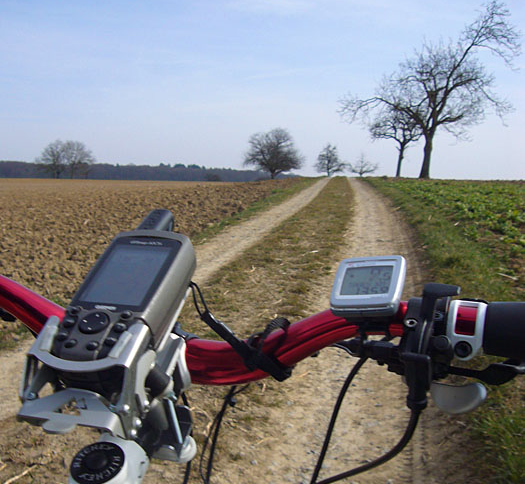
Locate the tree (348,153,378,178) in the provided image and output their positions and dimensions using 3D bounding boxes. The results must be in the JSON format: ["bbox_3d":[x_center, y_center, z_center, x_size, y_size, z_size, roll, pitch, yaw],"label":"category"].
[{"bbox_3d":[17.303,-13.106,97.000,5.100,4.500,5.000,0,7,0],"label":"tree"}]

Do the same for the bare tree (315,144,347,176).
[{"bbox_3d":[11.130,-13.161,92.000,5.400,5.500,5.400,0,7,0],"label":"bare tree"}]

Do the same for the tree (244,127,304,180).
[{"bbox_3d":[1.418,-11.346,73.000,7.800,6.600,7.600,0,7,0],"label":"tree"}]

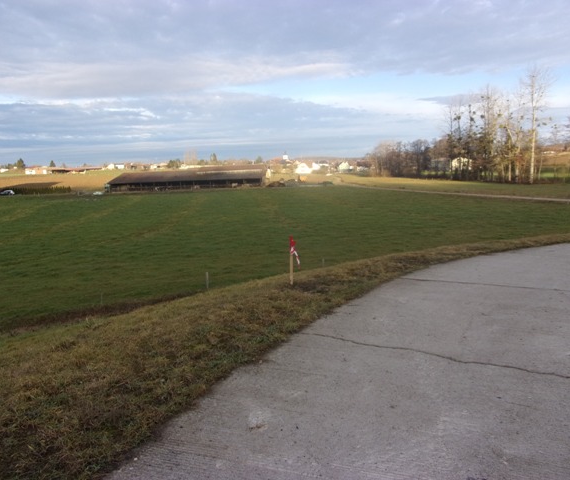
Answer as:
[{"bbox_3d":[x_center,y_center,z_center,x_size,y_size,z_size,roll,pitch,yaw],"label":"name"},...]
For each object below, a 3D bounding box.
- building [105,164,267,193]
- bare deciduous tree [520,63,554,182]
[{"bbox_3d":[-32.207,-21.439,161.797,50.000,6.300,25.000,-2,10,0],"label":"building"},{"bbox_3d":[55.987,-25.378,102.892,7.600,25.200,7.600,-2,10,0],"label":"bare deciduous tree"}]

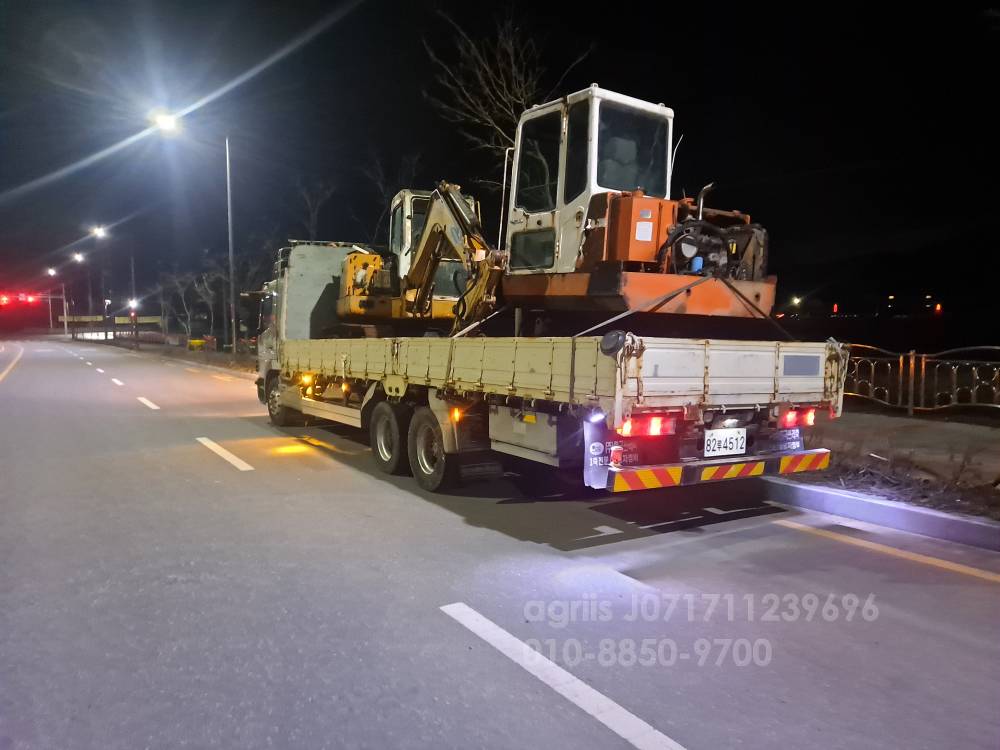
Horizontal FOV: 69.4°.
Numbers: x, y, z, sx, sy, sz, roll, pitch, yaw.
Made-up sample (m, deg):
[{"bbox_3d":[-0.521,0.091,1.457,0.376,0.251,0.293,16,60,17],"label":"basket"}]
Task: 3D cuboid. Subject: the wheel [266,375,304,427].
[{"bbox_3d":[-3.877,0.416,12.791,0.270,0.835,0.835,0,3,-32],"label":"wheel"}]

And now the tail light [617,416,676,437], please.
[{"bbox_3d":[1.024,0.358,5.132,0.532,0.149,0.090,0,3,-32],"label":"tail light"}]

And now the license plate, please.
[{"bbox_3d":[1.727,0.521,5.530,0.440,0.200,0.020,-2,4,-31],"label":"license plate"}]

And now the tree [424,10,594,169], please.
[{"bbox_3d":[0.350,-3.920,16.500,4.200,8.900,4.200,-2,4,-31],"label":"tree"}]

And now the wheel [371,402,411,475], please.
[{"bbox_3d":[-1.216,0.715,8.447,0.270,0.835,0.835,0,3,-32],"label":"wheel"}]

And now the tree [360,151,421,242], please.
[{"bbox_3d":[-3.630,-3.600,23.500,2.600,7.400,2.600,-2,4,-31],"label":"tree"}]

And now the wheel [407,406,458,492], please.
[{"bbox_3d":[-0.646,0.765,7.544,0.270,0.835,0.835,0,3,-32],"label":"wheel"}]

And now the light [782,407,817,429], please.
[{"bbox_3d":[2.459,0.353,5.930,0.430,0.150,0.090,-2,4,-31],"label":"light"}]

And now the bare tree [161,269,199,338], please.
[{"bbox_3d":[-27.429,-6.052,62.000,2.900,5.600,2.900,0,3,-32],"label":"bare tree"}]

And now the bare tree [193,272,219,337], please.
[{"bbox_3d":[-22.840,-4.880,56.000,2.400,6.150,2.400,-2,4,-31],"label":"bare tree"}]

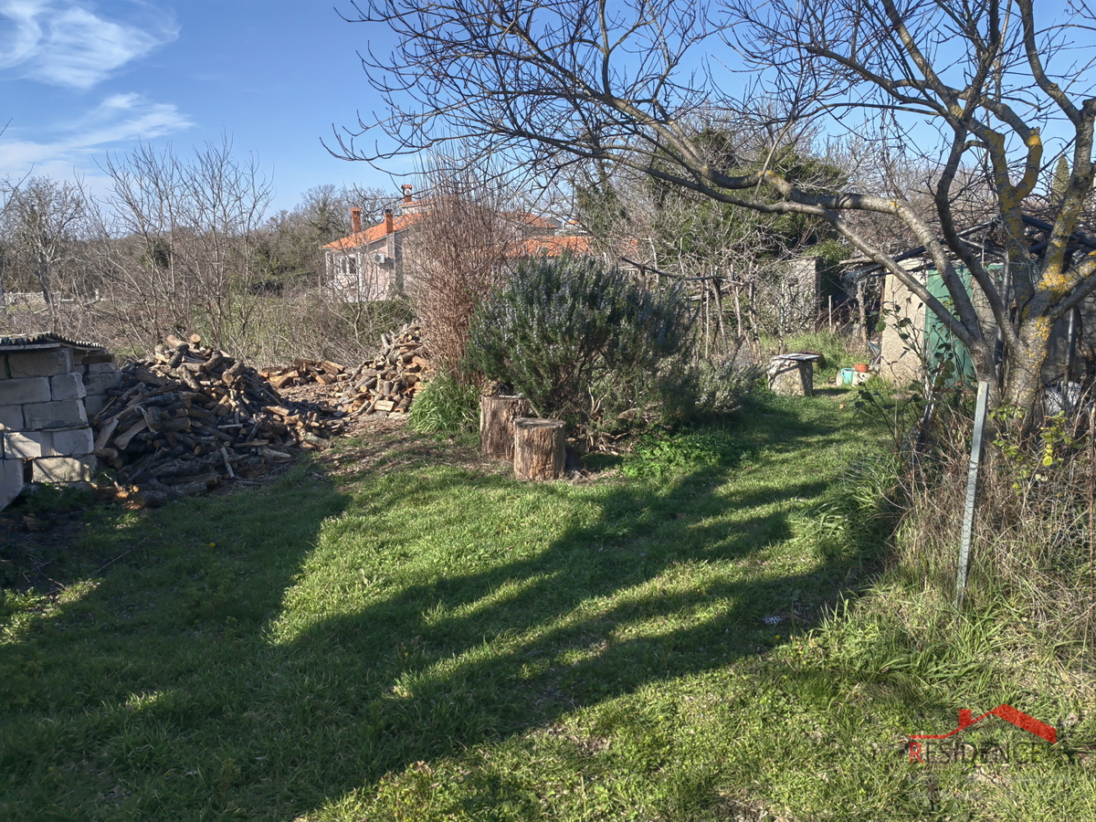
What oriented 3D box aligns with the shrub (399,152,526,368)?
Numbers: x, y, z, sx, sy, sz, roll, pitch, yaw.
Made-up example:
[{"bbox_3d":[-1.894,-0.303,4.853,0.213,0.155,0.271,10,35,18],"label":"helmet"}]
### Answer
[{"bbox_3d":[-0.968,-1.364,9.800,1.350,2.800,1.250,0,9,0],"label":"shrub"}]

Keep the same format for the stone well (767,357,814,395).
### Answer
[{"bbox_3d":[3.578,-0.527,12.617,0.600,0.540,0.600,4,9,25],"label":"stone well"}]

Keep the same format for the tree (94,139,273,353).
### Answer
[{"bbox_3d":[-7.256,-3.149,17.000,3.400,4.200,2.900,-4,9,-22],"label":"tree"}]

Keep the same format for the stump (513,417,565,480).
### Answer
[{"bbox_3d":[-0.069,0.295,6.800,0.405,0.420,0.405,0,9,0],"label":"stump"}]

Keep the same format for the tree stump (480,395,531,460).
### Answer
[{"bbox_3d":[-0.381,0.137,7.580,0.420,0.500,0.420,0,9,0],"label":"tree stump"}]

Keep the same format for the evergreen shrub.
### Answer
[{"bbox_3d":[0.322,-0.624,8.500,2.150,1.720,1.800,0,9,0],"label":"evergreen shrub"}]

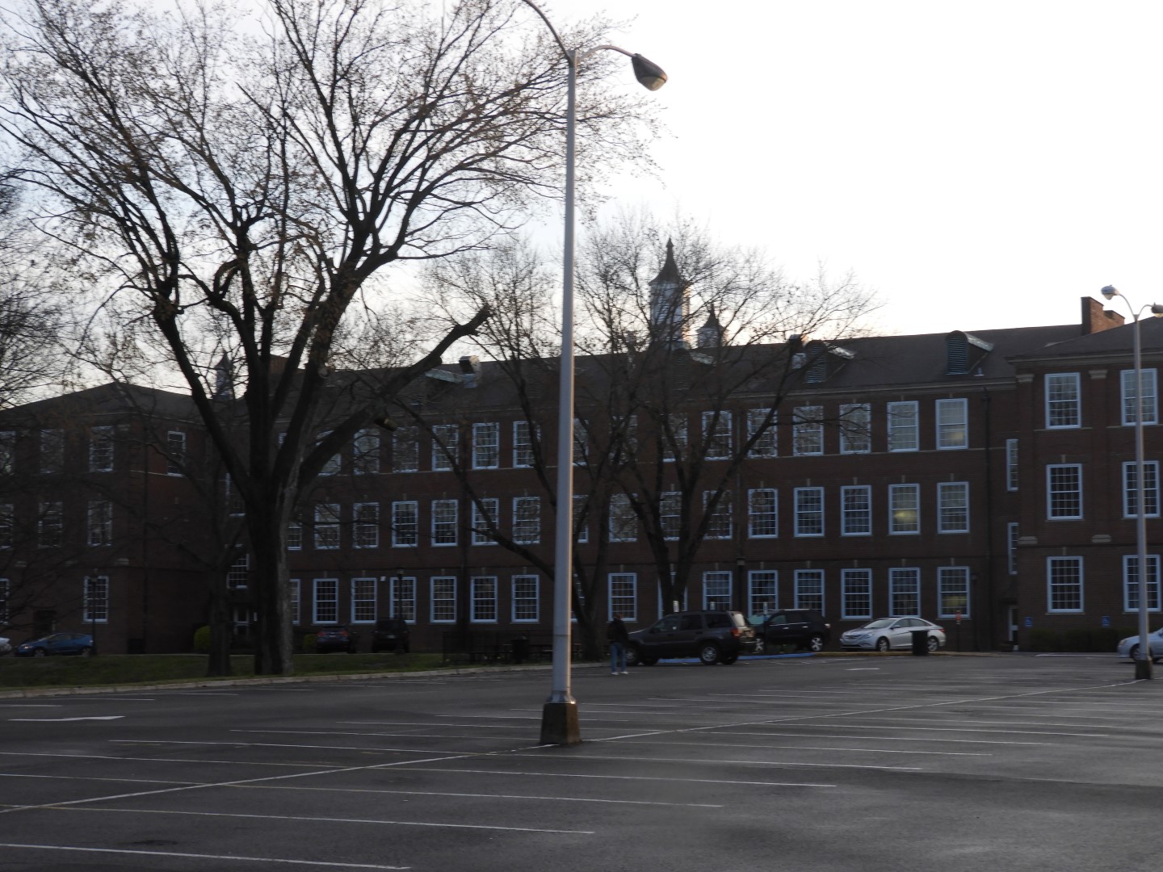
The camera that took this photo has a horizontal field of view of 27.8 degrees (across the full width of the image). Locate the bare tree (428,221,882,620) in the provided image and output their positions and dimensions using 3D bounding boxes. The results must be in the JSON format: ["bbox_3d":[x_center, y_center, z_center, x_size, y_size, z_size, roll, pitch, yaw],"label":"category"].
[{"bbox_3d":[2.370,0.020,79.852,15.000,15.100,13.000,0,-5,0],"label":"bare tree"}]

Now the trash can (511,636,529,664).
[{"bbox_3d":[-1.830,6.391,70.210,0.550,0.830,0.550,0,-5,0],"label":"trash can"}]

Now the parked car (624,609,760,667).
[{"bbox_3d":[3.223,6.346,74.232,4.610,1.770,1.860,-3,-6,25],"label":"parked car"}]

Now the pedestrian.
[{"bbox_3d":[0.996,5.609,63.755,0.380,1.730,0.560,-4,-7,35],"label":"pedestrian"}]

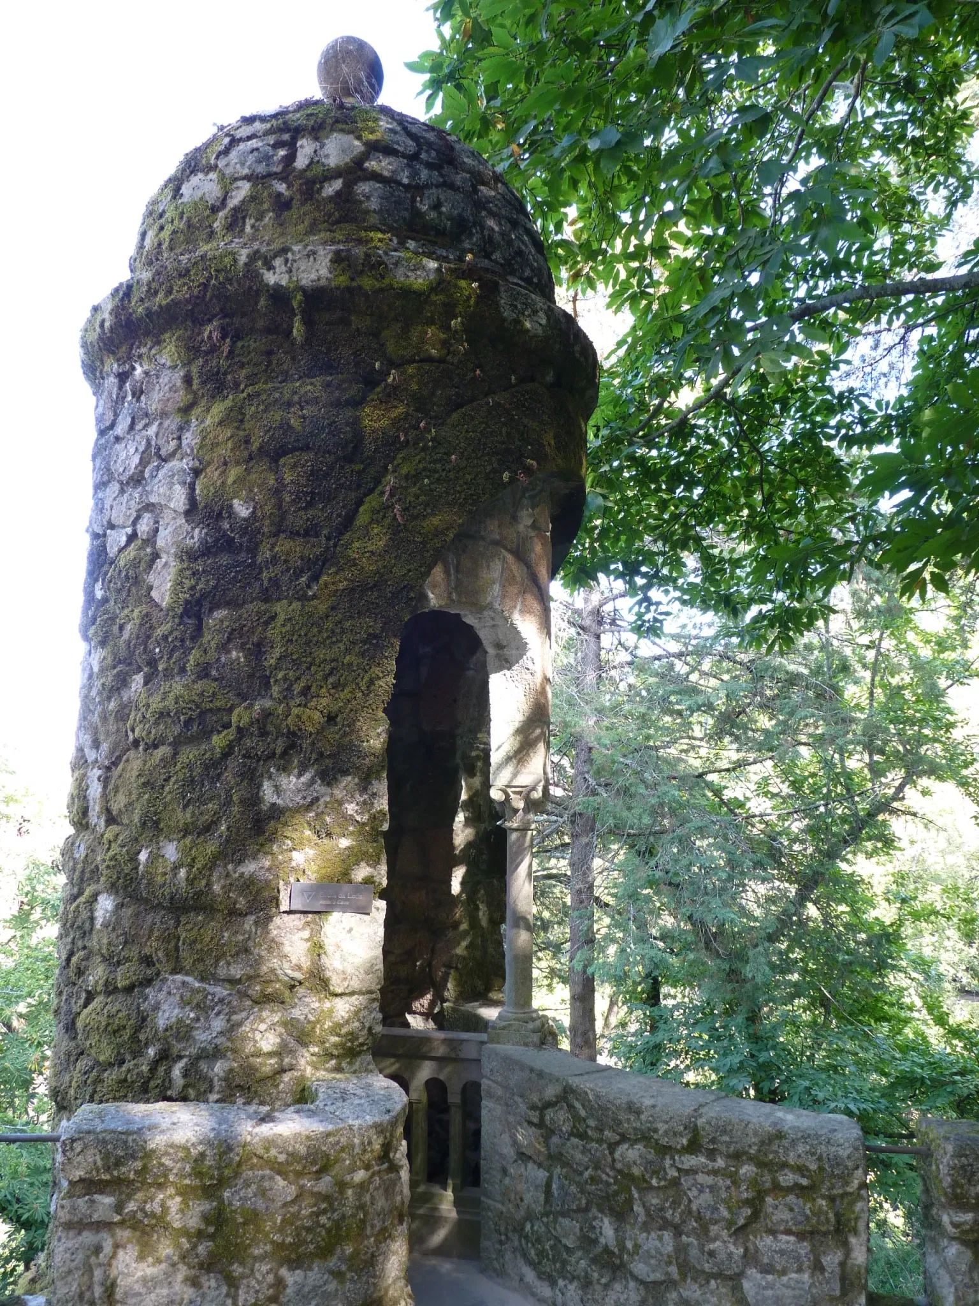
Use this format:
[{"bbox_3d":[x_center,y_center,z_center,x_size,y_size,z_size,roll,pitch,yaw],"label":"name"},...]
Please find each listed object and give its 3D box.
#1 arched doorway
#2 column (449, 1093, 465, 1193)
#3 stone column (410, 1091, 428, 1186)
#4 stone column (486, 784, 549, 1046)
[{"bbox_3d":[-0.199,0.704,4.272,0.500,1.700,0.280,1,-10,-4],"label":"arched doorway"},{"bbox_3d":[-0.129,1.933,4.026,0.058,0.375,0.075,-1,-10,10],"label":"column"},{"bbox_3d":[-0.281,1.936,4.066,0.060,0.370,0.075,-1,-10,10],"label":"stone column"},{"bbox_3d":[0.114,1.069,4.130,0.230,1.000,0.230,-1,-10,10],"label":"stone column"}]

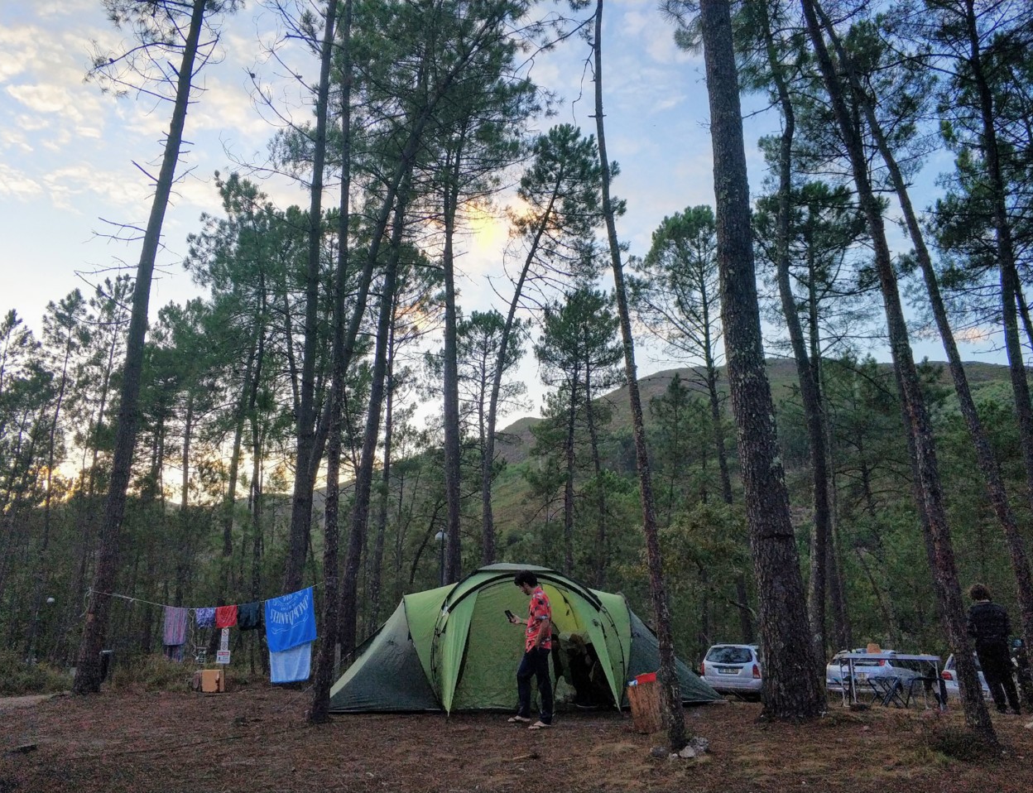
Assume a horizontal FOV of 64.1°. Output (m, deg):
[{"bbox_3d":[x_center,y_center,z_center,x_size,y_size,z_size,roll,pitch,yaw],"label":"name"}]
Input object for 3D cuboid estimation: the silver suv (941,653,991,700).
[{"bbox_3d":[11.912,6.978,20.207,1.670,1.430,4.100,-14,-22,38],"label":"silver suv"}]

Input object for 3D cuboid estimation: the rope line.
[{"bbox_3d":[-4.863,2.946,12.230,5.905,0.401,0.040,-12,-21,34],"label":"rope line"}]

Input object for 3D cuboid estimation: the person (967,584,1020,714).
[{"bbox_3d":[6.767,3.562,11.669,0.580,1.740,0.420,-7,-19,21],"label":"person"}]

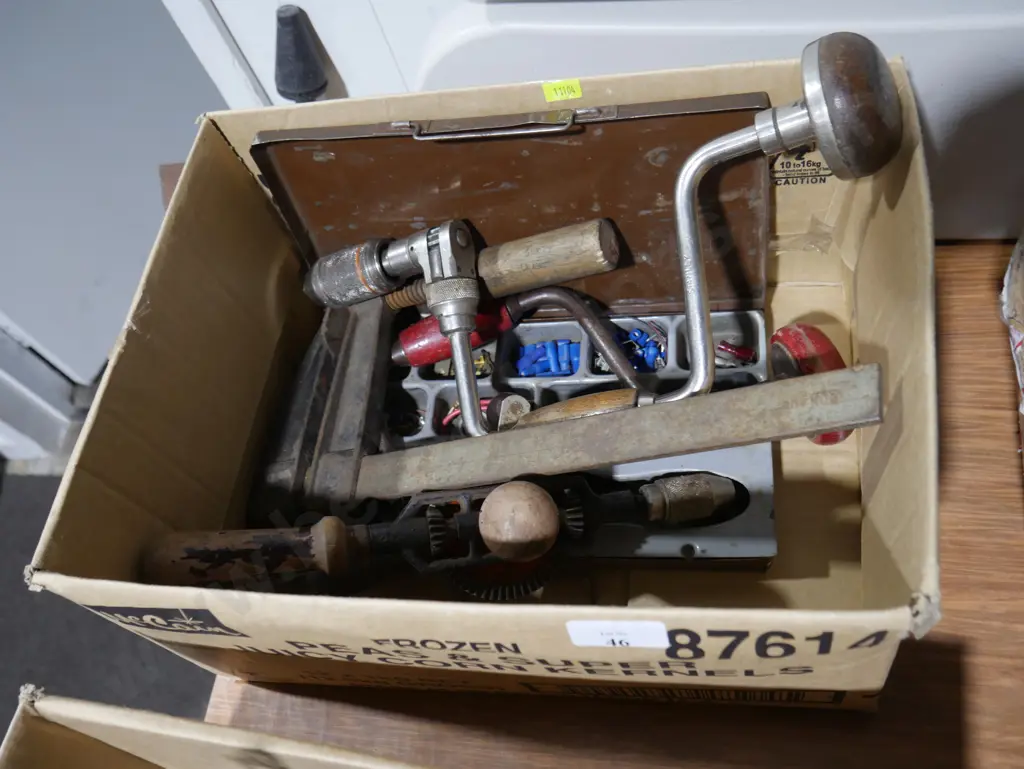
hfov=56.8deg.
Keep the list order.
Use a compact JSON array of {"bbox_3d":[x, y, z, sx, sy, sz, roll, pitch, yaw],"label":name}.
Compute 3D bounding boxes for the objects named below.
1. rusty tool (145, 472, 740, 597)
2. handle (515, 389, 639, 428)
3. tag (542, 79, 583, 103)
[{"bbox_3d":[-0.035,0.079,0.530,0.340,0.118,0.080,-6,78,-5],"label":"rusty tool"},{"bbox_3d":[0.037,0.020,0.546,0.090,0.029,0.029,-15,57,21],"label":"handle"},{"bbox_3d":[0.029,-0.167,0.542,0.022,0.013,0.001,-1,60,15],"label":"tag"}]

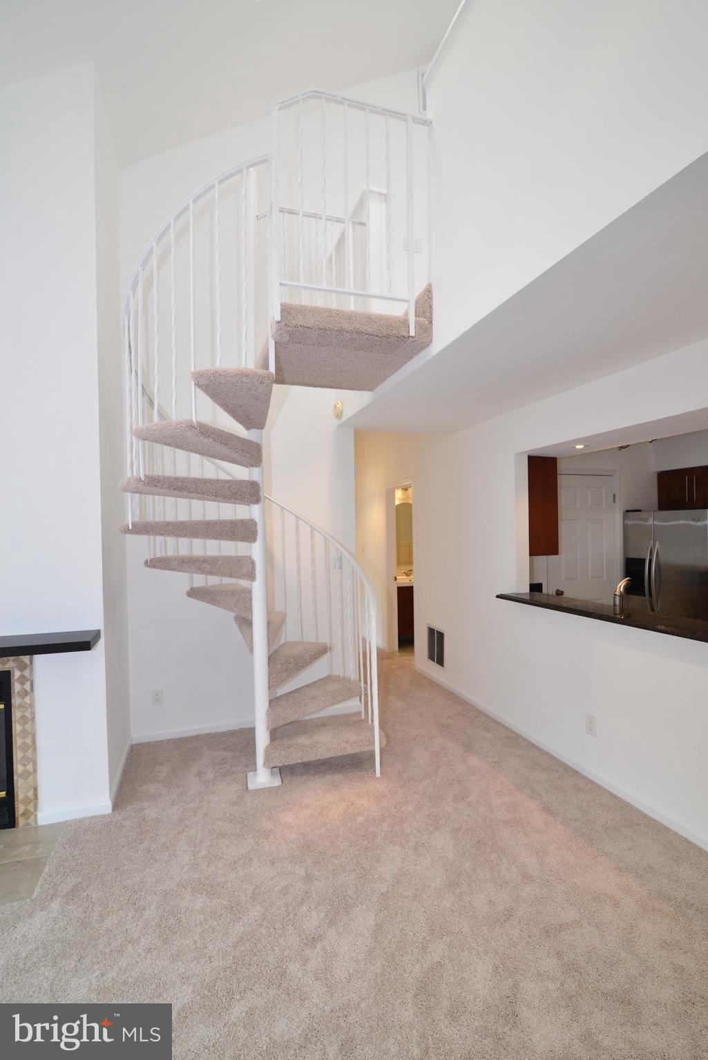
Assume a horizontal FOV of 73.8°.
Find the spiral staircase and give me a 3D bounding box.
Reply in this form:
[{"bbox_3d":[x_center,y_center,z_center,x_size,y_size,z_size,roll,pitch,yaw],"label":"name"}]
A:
[{"bbox_3d":[-0.568,-0.223,2.896,1.507,3.598,1.674,-1,1,-19],"label":"spiral staircase"}]

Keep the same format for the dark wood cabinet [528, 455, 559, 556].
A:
[{"bbox_3d":[1.408,-0.189,3.900,0.300,0.776,0.450,-1,1,-19],"label":"dark wood cabinet"}]

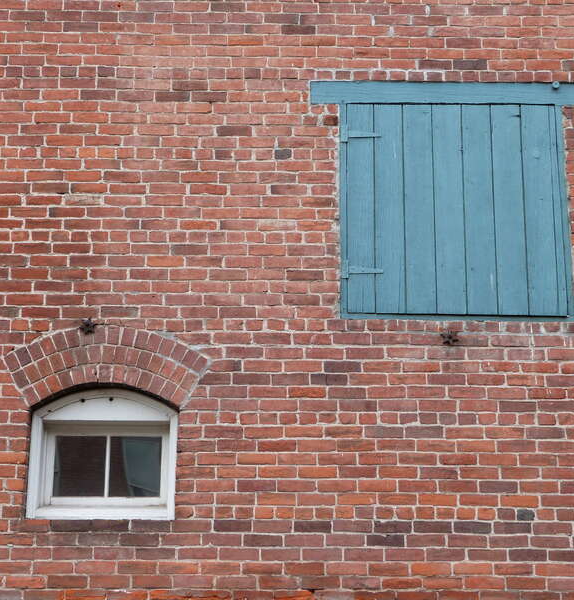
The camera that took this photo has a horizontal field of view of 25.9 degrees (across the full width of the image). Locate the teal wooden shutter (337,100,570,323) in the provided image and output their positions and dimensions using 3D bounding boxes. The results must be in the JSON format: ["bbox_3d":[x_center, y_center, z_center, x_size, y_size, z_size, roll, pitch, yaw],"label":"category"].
[{"bbox_3d":[0.913,-0.490,6.831,1.217,1.235,0.060,0,-15,-1],"label":"teal wooden shutter"}]

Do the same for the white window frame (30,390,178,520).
[{"bbox_3d":[-0.958,0.808,6.539,0.778,0.690,0.120,0,-15,-1],"label":"white window frame"}]

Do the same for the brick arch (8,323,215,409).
[{"bbox_3d":[-0.939,0.369,6.595,1.087,0.456,0.130,0,-15,-1],"label":"brick arch"}]

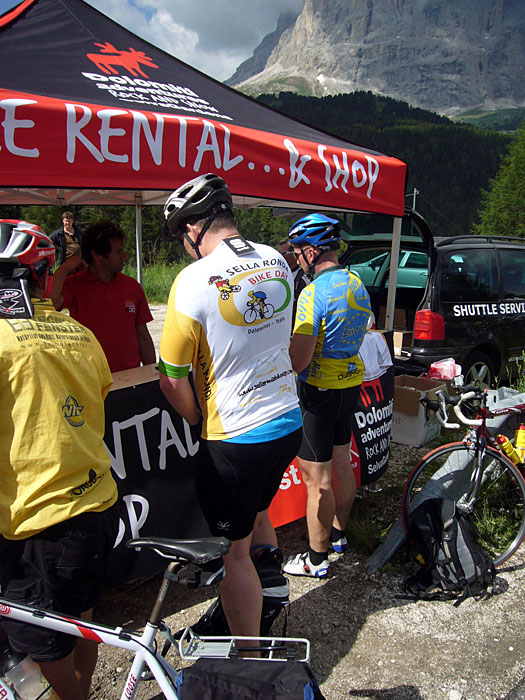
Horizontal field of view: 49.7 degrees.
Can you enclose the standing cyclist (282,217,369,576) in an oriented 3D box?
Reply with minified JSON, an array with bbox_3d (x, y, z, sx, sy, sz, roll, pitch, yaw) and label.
[{"bbox_3d":[0.283,0.258,2.814,0.455,1.802,0.475,11,16,37],"label":"standing cyclist"}]

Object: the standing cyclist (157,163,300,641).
[{"bbox_3d":[-0.124,0.350,2.187,0.544,1.891,0.525,-9,16,-37],"label":"standing cyclist"}]

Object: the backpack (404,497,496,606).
[{"bbox_3d":[0.915,0.959,2.785,0.267,0.465,0.327,-1,8,43],"label":"backpack"}]

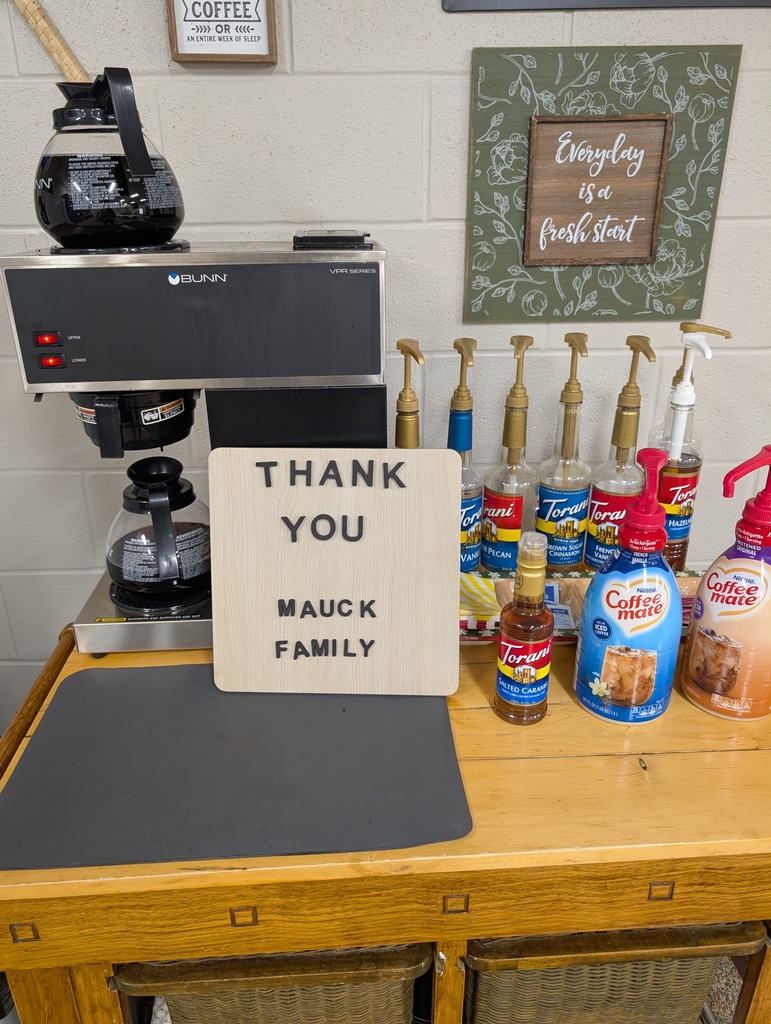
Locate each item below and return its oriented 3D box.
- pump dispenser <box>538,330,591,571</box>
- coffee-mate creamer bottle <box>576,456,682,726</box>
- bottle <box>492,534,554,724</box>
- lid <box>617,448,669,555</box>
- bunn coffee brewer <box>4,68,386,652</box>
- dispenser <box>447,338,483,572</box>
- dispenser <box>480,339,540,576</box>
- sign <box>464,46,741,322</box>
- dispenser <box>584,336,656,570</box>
[{"bbox_3d":[0.270,-0.059,1.038,0.077,0.392,0.092,-1,22,-1],"label":"pump dispenser"},{"bbox_3d":[0.281,0.082,0.797,0.109,0.311,0.118,5,23,13],"label":"coffee-mate creamer bottle"},{"bbox_3d":[0.159,0.128,0.798,0.061,0.228,0.061,1,22,3],"label":"bottle"},{"bbox_3d":[0.276,-0.009,0.745,0.052,0.103,0.090,5,23,13],"label":"lid"},{"bbox_3d":[-0.209,-0.175,0.939,0.413,0.689,0.245,-1,22,-2],"label":"bunn coffee brewer"},{"bbox_3d":[0.109,-0.054,1.034,0.077,0.387,0.092,-2,22,-4],"label":"dispenser"},{"bbox_3d":[0.180,-0.049,1.015,0.077,0.391,0.092,4,23,12],"label":"dispenser"},{"bbox_3d":[0.322,-0.493,1.100,0.388,0.385,0.034,-1,22,0],"label":"sign"},{"bbox_3d":[0.344,-0.056,1.034,0.077,0.387,0.092,-4,22,-7],"label":"dispenser"}]

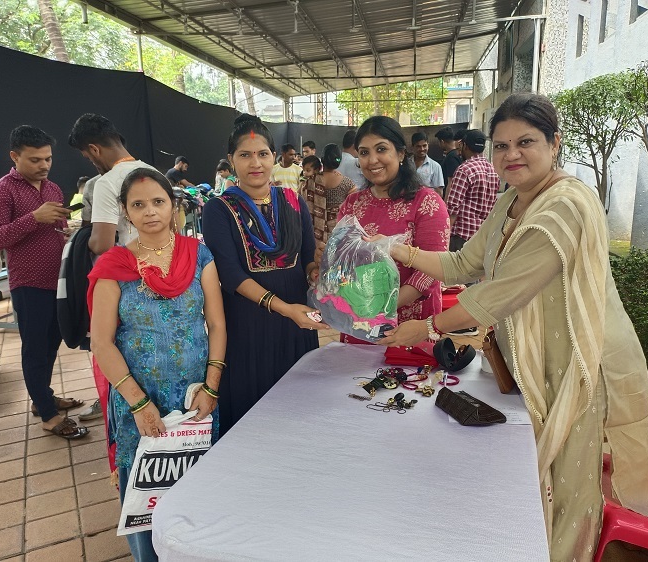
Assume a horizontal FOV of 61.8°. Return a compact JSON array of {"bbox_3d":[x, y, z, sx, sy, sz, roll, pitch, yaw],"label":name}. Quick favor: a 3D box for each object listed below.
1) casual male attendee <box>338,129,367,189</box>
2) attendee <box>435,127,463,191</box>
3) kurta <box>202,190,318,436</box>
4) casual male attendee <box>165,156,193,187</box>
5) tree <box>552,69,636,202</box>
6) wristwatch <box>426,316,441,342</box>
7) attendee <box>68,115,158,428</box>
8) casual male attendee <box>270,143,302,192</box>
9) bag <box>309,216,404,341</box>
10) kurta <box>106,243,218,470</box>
[{"bbox_3d":[0.244,-0.411,4.800,0.500,1.760,0.320,2,11,12],"label":"casual male attendee"},{"bbox_3d":[1.177,-0.463,5.000,0.360,1.770,0.480,7,13,33],"label":"attendee"},{"bbox_3d":[-0.253,0.169,2.120,0.440,1.040,0.340,-6,12,-25],"label":"kurta"},{"bbox_3d":[-1.751,-0.690,6.700,0.500,1.620,0.500,3,11,17],"label":"casual male attendee"},{"bbox_3d":[3.597,-1.359,7.200,1.100,2.640,1.100,0,11,0],"label":"tree"},{"bbox_3d":[0.334,0.149,1.650,0.062,0.055,0.035,23,-40,-27],"label":"wristwatch"},{"bbox_3d":[-1.222,-0.063,3.130,0.440,1.730,0.480,2,11,14],"label":"attendee"},{"bbox_3d":[-0.357,-0.467,5.300,0.480,1.690,0.330,-4,11,-17],"label":"casual male attendee"},{"bbox_3d":[0.107,-0.008,1.780,0.310,0.390,0.200,0,11,0],"label":"bag"},{"bbox_3d":[-0.552,0.270,1.850,0.390,0.790,0.260,-3,11,-14],"label":"kurta"}]

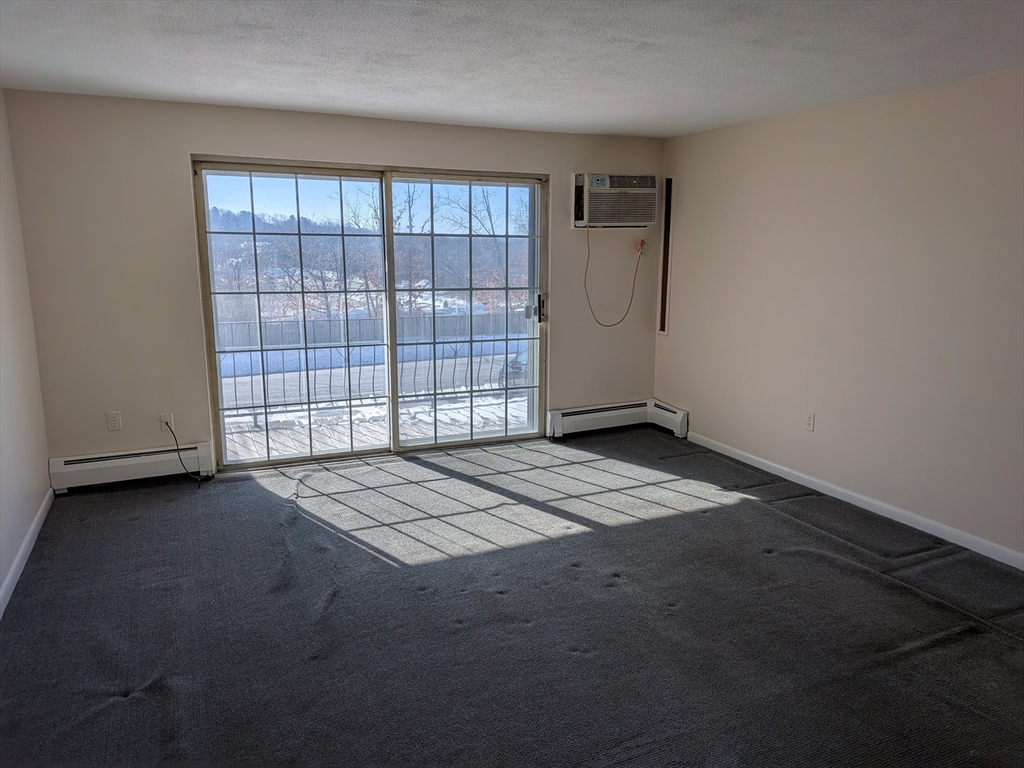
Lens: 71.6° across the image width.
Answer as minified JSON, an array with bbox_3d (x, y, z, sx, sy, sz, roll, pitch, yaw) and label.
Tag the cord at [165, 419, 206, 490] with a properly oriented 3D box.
[{"bbox_3d":[-2.071,0.439,4.479,0.180,0.405,0.210,-5,12,-25],"label":"cord"}]

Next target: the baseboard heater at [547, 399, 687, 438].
[{"bbox_3d":[0.850,0.311,5.709,1.025,0.230,0.460,-5,12,-25],"label":"baseboard heater"}]

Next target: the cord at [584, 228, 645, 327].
[{"bbox_3d":[0.841,-0.847,5.685,0.540,0.780,0.080,-5,12,-25],"label":"cord"}]

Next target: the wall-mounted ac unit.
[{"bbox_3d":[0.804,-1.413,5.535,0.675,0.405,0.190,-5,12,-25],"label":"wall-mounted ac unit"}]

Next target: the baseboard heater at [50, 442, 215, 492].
[{"bbox_3d":[-2.356,0.521,4.432,0.893,0.207,0.080,-5,12,-25],"label":"baseboard heater"}]

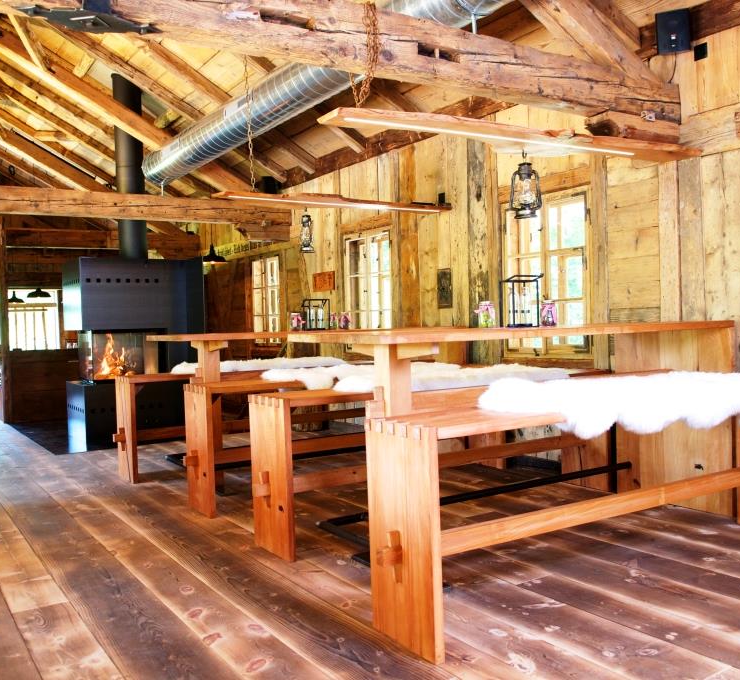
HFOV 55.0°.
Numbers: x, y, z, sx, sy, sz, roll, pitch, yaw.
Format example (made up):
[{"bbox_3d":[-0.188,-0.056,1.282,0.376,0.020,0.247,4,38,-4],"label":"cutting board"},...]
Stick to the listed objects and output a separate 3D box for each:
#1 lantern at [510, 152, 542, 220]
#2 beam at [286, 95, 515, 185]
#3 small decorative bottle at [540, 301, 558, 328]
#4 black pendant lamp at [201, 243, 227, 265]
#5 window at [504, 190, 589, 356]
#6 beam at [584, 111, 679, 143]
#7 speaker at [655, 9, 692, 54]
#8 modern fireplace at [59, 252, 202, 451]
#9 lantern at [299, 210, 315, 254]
[{"bbox_3d":[0.790,-0.772,3.584,0.155,0.335,0.120,-2,1,13],"label":"lantern"},{"bbox_3d":[0.104,-1.884,6.971,0.180,0.220,3.900,-2,1,-33],"label":"beam"},{"bbox_3d":[0.936,-0.138,3.703,0.088,0.135,0.088,-2,1,0],"label":"small decorative bottle"},{"bbox_3d":[-1.869,-1.022,8.424,0.355,0.240,0.355,-2,1,-34],"label":"black pendant lamp"},{"bbox_3d":[1.282,-0.469,5.192,0.100,1.170,0.810,-2,1,-33],"label":"window"},{"bbox_3d":[1.514,-1.193,4.089,0.740,0.175,0.200,-2,1,-33],"label":"beam"},{"bbox_3d":[1.746,-1.772,4.080,0.200,0.240,0.170,-1,11,26],"label":"speaker"},{"bbox_3d":[-2.463,0.106,7.532,1.240,1.880,0.880,-2,1,-33],"label":"modern fireplace"},{"bbox_3d":[-0.476,-0.823,5.409,0.120,0.335,0.150,-2,1,-15],"label":"lantern"}]

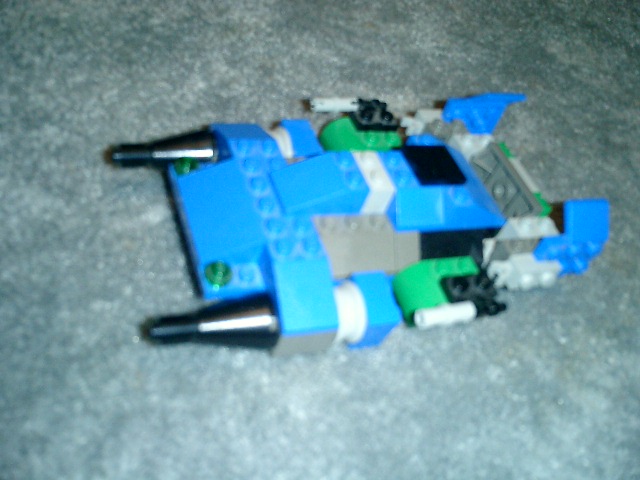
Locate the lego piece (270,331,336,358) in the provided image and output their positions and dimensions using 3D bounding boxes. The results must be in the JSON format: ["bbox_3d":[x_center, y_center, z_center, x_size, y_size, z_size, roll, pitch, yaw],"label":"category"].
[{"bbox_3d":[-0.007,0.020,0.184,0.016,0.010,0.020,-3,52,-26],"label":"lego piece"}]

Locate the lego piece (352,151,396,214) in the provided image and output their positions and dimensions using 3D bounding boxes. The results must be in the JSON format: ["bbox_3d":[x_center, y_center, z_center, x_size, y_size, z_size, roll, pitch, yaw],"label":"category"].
[{"bbox_3d":[0.015,-0.018,0.197,0.008,0.011,0.016,-4,52,-26],"label":"lego piece"}]

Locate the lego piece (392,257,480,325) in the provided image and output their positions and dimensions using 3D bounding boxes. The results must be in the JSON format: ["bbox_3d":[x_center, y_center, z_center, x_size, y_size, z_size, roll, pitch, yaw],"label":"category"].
[{"bbox_3d":[0.036,0.014,0.196,0.024,0.011,0.016,-4,52,-26],"label":"lego piece"}]

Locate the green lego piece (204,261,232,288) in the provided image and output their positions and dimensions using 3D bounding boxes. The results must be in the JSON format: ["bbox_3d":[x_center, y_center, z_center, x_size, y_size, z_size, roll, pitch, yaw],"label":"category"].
[{"bbox_3d":[-0.026,0.009,0.175,0.008,0.005,0.008,-3,52,-26],"label":"green lego piece"}]

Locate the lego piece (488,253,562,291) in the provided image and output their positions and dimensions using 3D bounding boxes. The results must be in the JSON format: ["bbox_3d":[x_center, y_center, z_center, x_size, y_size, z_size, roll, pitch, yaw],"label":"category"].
[{"bbox_3d":[0.061,0.009,0.203,0.021,0.009,0.006,-3,52,-26],"label":"lego piece"}]

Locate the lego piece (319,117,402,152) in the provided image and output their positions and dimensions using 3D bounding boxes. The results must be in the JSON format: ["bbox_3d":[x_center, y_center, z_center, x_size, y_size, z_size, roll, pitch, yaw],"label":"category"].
[{"bbox_3d":[0.014,-0.034,0.233,0.024,0.010,0.016,-3,52,-26],"label":"lego piece"}]

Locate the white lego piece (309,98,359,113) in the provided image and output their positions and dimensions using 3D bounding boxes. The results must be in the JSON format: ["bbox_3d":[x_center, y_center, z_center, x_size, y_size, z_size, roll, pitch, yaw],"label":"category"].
[{"bbox_3d":[0.006,-0.047,0.232,0.017,0.005,0.005,-4,52,-26],"label":"white lego piece"}]

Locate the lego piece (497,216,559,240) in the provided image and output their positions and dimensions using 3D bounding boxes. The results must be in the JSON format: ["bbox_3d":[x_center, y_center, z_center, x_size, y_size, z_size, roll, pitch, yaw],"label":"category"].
[{"bbox_3d":[0.066,-0.001,0.214,0.016,0.011,0.008,-4,52,-26],"label":"lego piece"}]

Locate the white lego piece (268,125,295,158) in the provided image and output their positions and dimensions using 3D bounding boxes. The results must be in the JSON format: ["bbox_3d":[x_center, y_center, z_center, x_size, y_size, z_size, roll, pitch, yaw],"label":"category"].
[{"bbox_3d":[-0.016,-0.029,0.222,0.010,0.016,0.016,-4,52,-26],"label":"white lego piece"}]

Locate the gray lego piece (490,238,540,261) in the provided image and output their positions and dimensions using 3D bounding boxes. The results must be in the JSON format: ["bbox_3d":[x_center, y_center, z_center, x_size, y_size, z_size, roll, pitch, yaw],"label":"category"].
[{"bbox_3d":[0.061,0.005,0.207,0.016,0.010,0.008,-3,52,-26],"label":"gray lego piece"}]

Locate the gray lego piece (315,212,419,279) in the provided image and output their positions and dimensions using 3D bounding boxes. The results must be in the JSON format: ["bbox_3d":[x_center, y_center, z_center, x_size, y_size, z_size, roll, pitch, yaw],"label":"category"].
[{"bbox_3d":[0.013,0.001,0.195,0.032,0.011,0.016,-3,52,-26],"label":"gray lego piece"}]

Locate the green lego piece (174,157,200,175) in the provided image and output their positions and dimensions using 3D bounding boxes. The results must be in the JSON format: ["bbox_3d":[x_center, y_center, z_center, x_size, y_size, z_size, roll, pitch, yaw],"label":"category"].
[{"bbox_3d":[-0.039,-0.022,0.196,0.008,0.005,0.008,-4,52,-26],"label":"green lego piece"}]

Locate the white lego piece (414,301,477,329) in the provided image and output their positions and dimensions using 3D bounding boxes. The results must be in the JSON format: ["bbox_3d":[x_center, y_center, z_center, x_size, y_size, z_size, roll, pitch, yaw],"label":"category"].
[{"bbox_3d":[0.035,0.020,0.182,0.017,0.005,0.005,-9,54,-20],"label":"white lego piece"}]

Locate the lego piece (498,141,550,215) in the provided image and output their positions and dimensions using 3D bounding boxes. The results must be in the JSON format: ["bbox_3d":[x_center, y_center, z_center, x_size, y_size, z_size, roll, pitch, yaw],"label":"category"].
[{"bbox_3d":[0.064,-0.020,0.224,0.005,0.008,0.032,-3,52,-26],"label":"lego piece"}]

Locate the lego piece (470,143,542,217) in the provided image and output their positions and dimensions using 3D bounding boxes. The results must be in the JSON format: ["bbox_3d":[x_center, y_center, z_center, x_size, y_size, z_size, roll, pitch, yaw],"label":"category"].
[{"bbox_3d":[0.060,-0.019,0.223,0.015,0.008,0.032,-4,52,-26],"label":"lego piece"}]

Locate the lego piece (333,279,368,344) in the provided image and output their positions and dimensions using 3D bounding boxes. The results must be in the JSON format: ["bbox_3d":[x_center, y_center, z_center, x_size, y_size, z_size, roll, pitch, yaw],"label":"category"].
[{"bbox_3d":[0.005,0.020,0.186,0.008,0.016,0.016,-3,52,-26],"label":"lego piece"}]

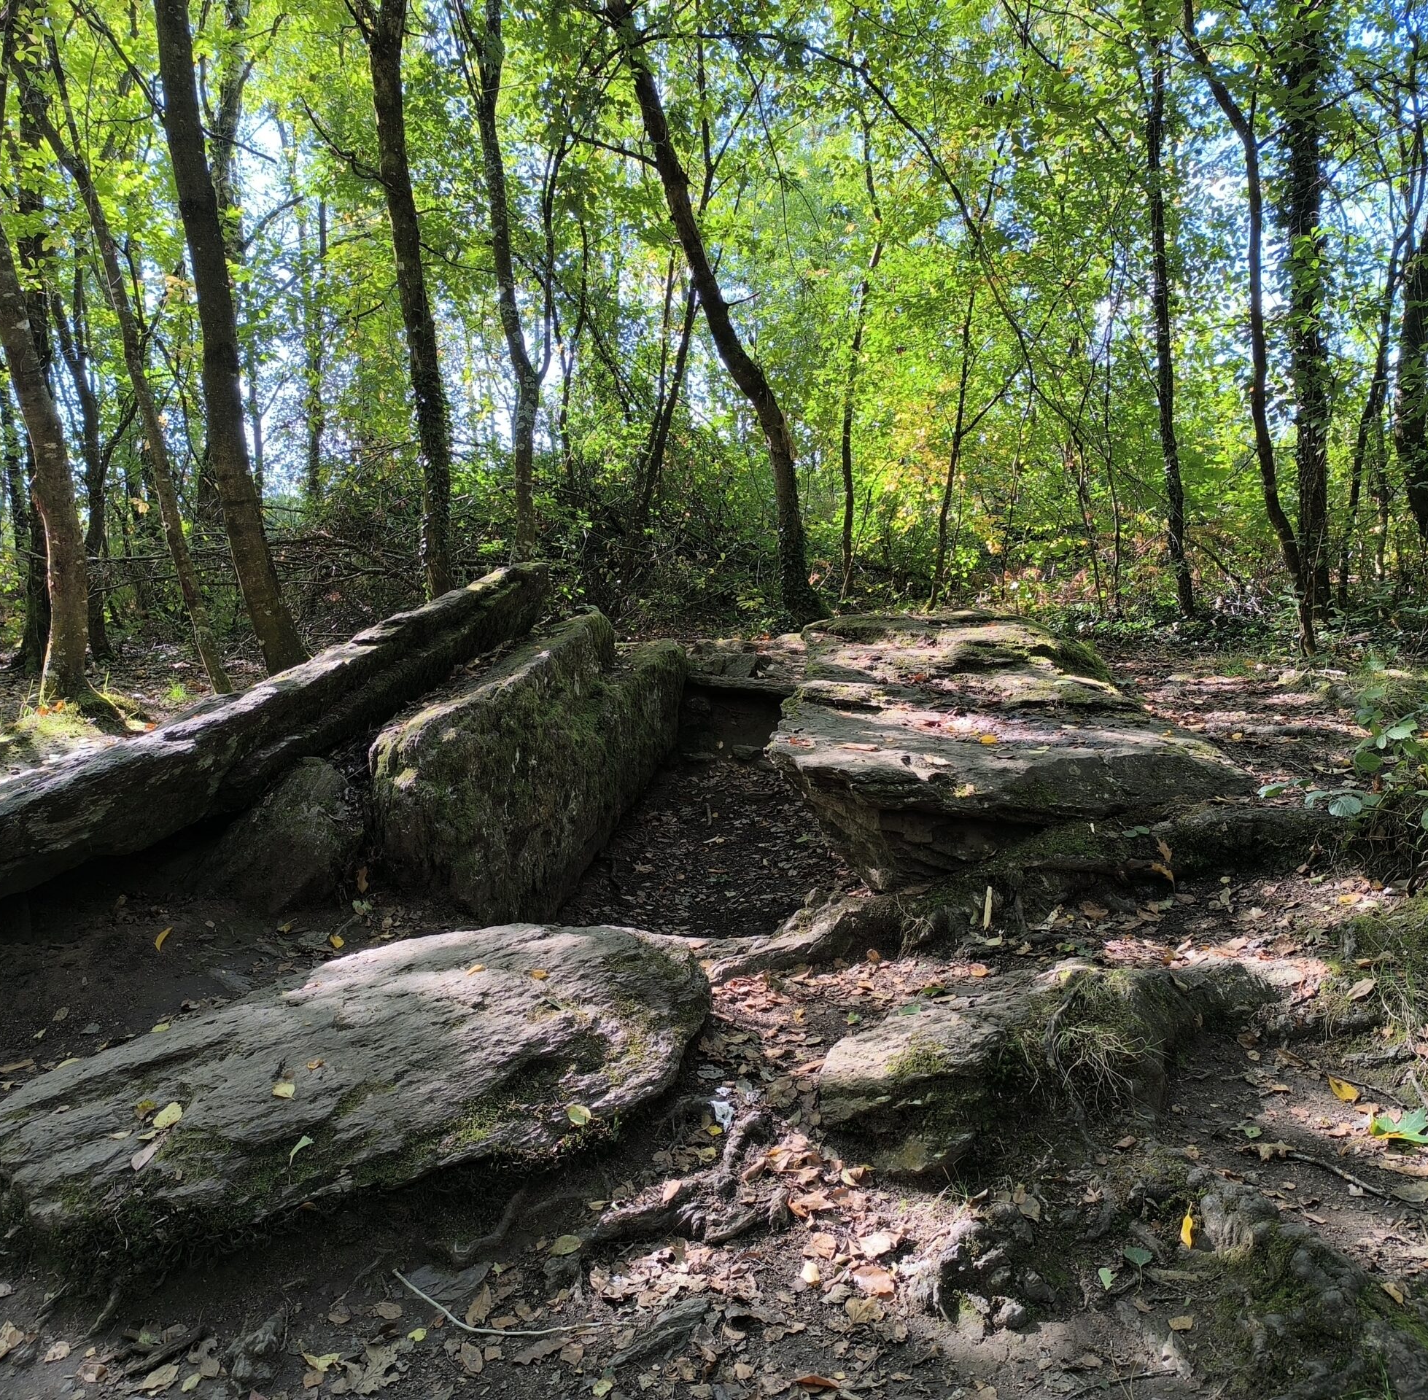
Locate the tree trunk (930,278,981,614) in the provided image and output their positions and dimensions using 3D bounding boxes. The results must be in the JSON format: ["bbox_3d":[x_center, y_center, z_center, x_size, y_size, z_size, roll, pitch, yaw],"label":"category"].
[{"bbox_3d":[2.440,-2.586,12.545,0.440,3.200,0.300,0,9,0],"label":"tree trunk"}]

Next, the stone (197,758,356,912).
[{"bbox_3d":[-1.630,0.467,4.722,0.580,0.500,0.420,-3,10,-15],"label":"stone"}]

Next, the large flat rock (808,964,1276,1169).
[{"bbox_3d":[0.880,0.846,3.183,1.280,0.260,0.550,-5,11,-27],"label":"large flat rock"}]

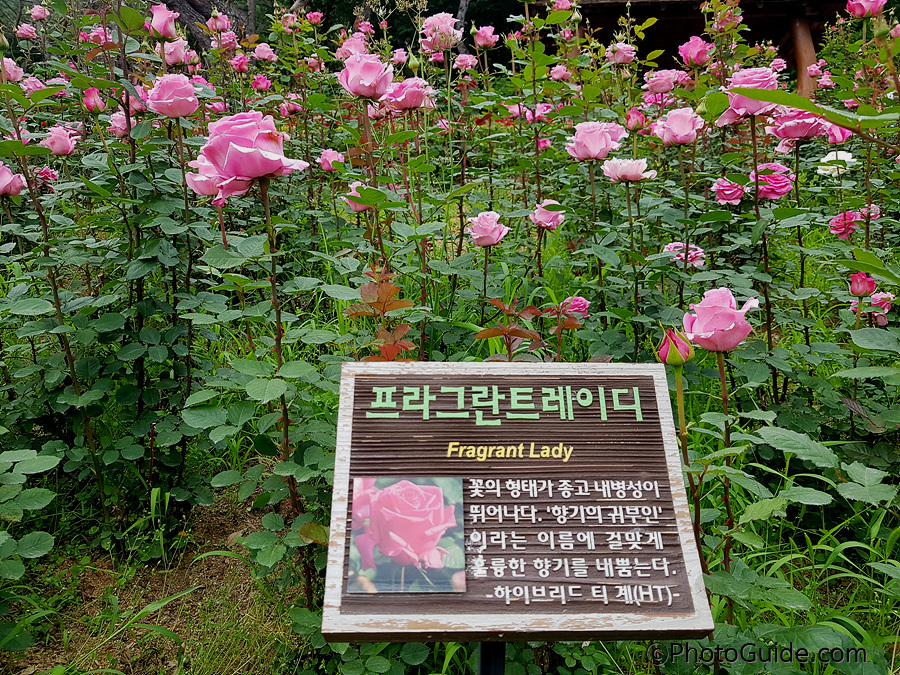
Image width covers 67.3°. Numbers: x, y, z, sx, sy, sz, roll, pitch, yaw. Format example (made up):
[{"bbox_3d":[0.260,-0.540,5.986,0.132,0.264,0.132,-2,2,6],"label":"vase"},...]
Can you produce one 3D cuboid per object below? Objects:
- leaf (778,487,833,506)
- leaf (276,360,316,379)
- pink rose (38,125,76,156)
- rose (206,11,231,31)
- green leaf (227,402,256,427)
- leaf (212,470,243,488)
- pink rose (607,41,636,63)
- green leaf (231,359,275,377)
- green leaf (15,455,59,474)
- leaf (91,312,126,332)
[{"bbox_3d":[0.484,0.216,0.920,0.074,0.013,0.042,2,30,-3],"label":"leaf"},{"bbox_3d":[-0.227,0.047,1.000,0.060,0.012,0.042,-6,33,-4],"label":"leaf"},{"bbox_3d":[-0.929,-0.469,1.600,0.088,0.067,0.082,-12,25,-27],"label":"pink rose"},{"bbox_3d":[-0.856,-1.172,2.500,0.086,0.072,0.086,0,17,0],"label":"rose"},{"bbox_3d":[-0.321,0.118,1.040,0.045,0.012,0.052,0,45,8],"label":"green leaf"},{"bbox_3d":[-0.354,0.225,1.070,0.051,0.013,0.038,0,37,0],"label":"leaf"},{"bbox_3d":[0.605,-1.008,2.400,0.099,0.078,0.098,0,17,0],"label":"pink rose"},{"bbox_3d":[-0.272,0.041,0.930,0.060,0.013,0.045,0,25,0],"label":"green leaf"},{"bbox_3d":[-0.580,0.178,0.950,0.066,0.012,0.038,-12,26,0],"label":"green leaf"},{"bbox_3d":[-0.589,-0.026,1.170,0.058,0.014,0.042,0,47,0],"label":"leaf"}]

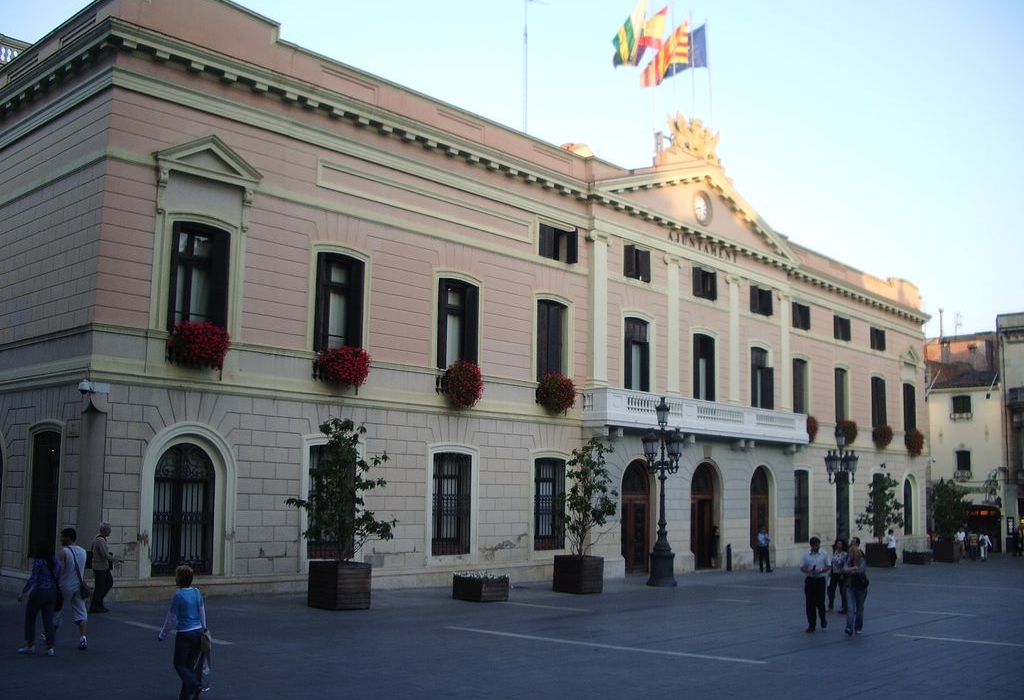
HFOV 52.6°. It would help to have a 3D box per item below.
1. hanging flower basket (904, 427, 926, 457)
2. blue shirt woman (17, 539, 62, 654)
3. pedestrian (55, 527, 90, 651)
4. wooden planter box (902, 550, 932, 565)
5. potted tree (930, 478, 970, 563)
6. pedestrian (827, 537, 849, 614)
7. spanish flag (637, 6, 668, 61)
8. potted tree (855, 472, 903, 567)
[{"bbox_3d":[20.547,4.688,52.814,0.663,1.377,1.275,-7,-11,42],"label":"hanging flower basket"},{"bbox_3d":[-6.564,3.435,14.400,0.540,1.580,0.440,7,-9,-35],"label":"blue shirt woman"},{"bbox_3d":[-6.382,3.441,15.000,0.480,1.700,0.480,5,-8,-27],"label":"pedestrian"},{"bbox_3d":[17.624,9.031,45.000,0.950,0.600,0.950,-6,-10,43],"label":"wooden planter box"},{"bbox_3d":[21.260,8.266,50.200,1.700,3.980,1.700,-6,-11,43],"label":"potted tree"},{"bbox_3d":[7.356,5.119,23.400,0.520,1.680,0.380,-1,-8,14],"label":"pedestrian"},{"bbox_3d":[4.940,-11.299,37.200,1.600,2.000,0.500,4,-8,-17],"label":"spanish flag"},{"bbox_3d":[14.920,6.887,42.147,1.530,3.978,1.530,-7,-11,42],"label":"potted tree"}]

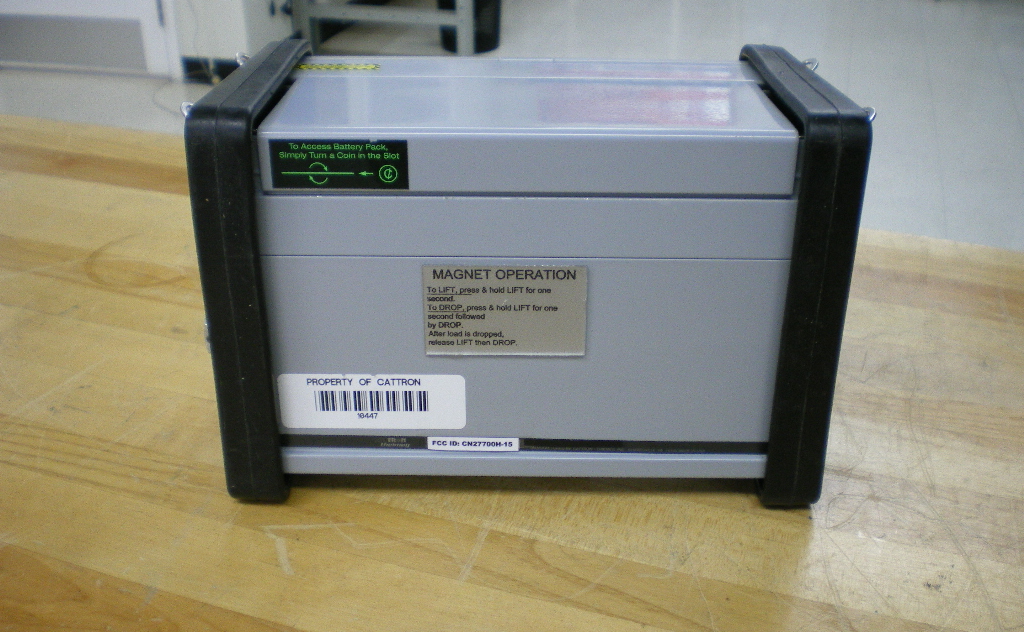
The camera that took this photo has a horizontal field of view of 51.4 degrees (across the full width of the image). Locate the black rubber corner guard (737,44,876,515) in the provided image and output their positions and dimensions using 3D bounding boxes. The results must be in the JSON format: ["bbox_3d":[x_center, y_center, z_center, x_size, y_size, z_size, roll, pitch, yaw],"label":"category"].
[{"bbox_3d":[0.119,-0.028,0.491,0.025,0.167,0.159,0,24,0],"label":"black rubber corner guard"}]

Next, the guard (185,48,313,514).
[{"bbox_3d":[-0.107,-0.029,0.492,0.025,0.167,0.159,0,24,0],"label":"guard"}]

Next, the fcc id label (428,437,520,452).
[{"bbox_3d":[-0.016,0.054,0.446,0.038,0.006,0.001,0,24,0],"label":"fcc id label"}]

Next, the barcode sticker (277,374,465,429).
[{"bbox_3d":[-0.057,0.036,0.438,0.076,0.025,0.001,0,24,0],"label":"barcode sticker"}]

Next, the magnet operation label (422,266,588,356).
[{"bbox_3d":[-0.003,-0.002,0.421,0.064,0.038,0.002,0,24,0],"label":"magnet operation label"}]

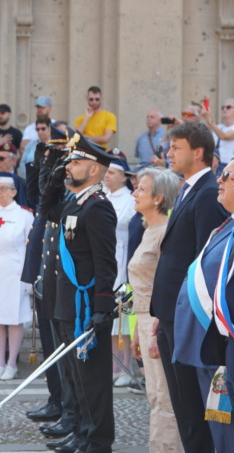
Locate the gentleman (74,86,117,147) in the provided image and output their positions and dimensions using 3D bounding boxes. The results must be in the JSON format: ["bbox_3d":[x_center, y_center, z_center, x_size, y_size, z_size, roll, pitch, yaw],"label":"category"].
[{"bbox_3d":[-0.251,-0.745,19.435,0.530,1.780,0.380,0,2,6],"label":"gentleman"}]

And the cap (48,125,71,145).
[{"bbox_3d":[-0.322,-0.565,10.800,0.310,0.170,0.270,-1,2,-22],"label":"cap"}]

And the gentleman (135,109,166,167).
[{"bbox_3d":[0.426,-0.515,19.427,0.500,1.680,0.340,1,2,35],"label":"gentleman"}]

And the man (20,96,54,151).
[{"bbox_3d":[-0.877,-0.601,18.828,0.520,1.740,0.360,1,2,35],"label":"man"}]

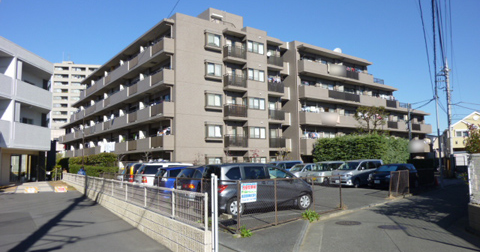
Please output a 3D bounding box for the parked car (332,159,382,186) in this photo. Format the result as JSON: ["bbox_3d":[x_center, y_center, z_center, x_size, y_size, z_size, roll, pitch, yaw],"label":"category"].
[{"bbox_3d":[7.964,3.151,23.605,4.650,1.790,1.730,4,-7,-41],"label":"parked car"}]

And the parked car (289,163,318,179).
[{"bbox_3d":[5.016,3.760,27.866,4.100,1.500,1.680,4,-7,-40],"label":"parked car"}]

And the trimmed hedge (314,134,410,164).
[{"bbox_3d":[9.892,2.753,28.982,3.916,3.573,6.267,4,-7,-39],"label":"trimmed hedge"}]

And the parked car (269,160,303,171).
[{"bbox_3d":[3.345,3.827,29.568,4.400,1.750,1.690,4,-7,-40],"label":"parked car"}]

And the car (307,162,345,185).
[{"bbox_3d":[6.395,3.401,25.440,3.400,1.700,1.475,4,-7,-41],"label":"car"}]

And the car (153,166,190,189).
[{"bbox_3d":[-2.363,2.750,16.762,3.550,1.570,1.530,3,-7,-36],"label":"car"}]

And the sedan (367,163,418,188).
[{"bbox_3d":[9.866,3.164,22.398,4.150,1.470,1.690,4,-7,-40],"label":"sedan"}]

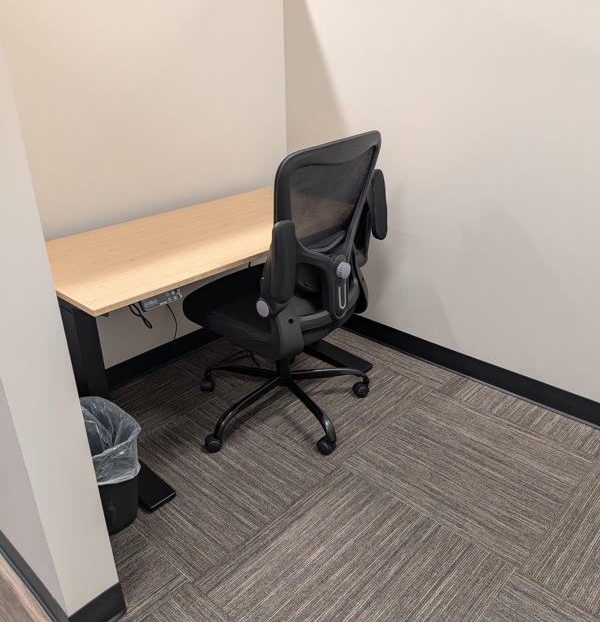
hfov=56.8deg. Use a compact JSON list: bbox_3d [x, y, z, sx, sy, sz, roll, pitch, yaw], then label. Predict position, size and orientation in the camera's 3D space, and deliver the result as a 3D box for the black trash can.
[{"bbox_3d":[-0.597,0.454,1.619,0.297,0.315,0.217,22,33,38],"label":"black trash can"}]

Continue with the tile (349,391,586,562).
[{"bbox_3d":[0.564,0.504,1.863,0.607,0.008,0.607,22,33,38],"label":"tile"}]

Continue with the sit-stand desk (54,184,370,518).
[{"bbox_3d":[-0.300,0.018,2.120,0.695,0.665,1.250,22,33,38],"label":"sit-stand desk"}]

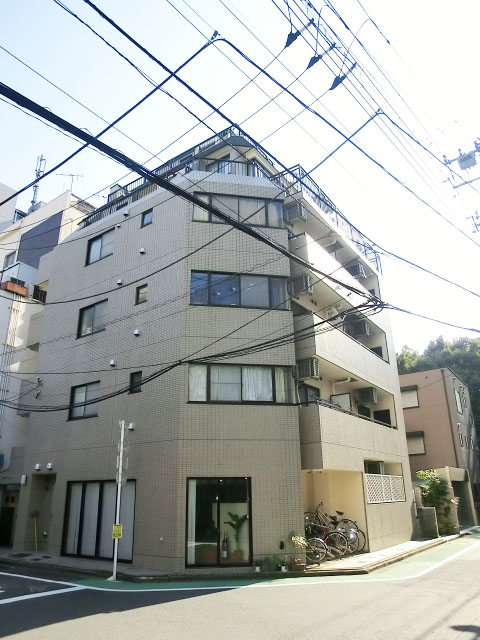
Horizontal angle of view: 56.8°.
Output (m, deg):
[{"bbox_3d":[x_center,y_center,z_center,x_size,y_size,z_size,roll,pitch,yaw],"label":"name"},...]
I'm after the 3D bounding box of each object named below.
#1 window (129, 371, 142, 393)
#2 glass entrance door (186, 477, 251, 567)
[{"bbox_3d":[-2.954,1.805,12.727,0.490,0.608,0.120,-15,-25,32],"label":"window"},{"bbox_3d":[-0.494,4.819,10.629,1.558,1.951,0.120,3,-21,-8],"label":"glass entrance door"}]

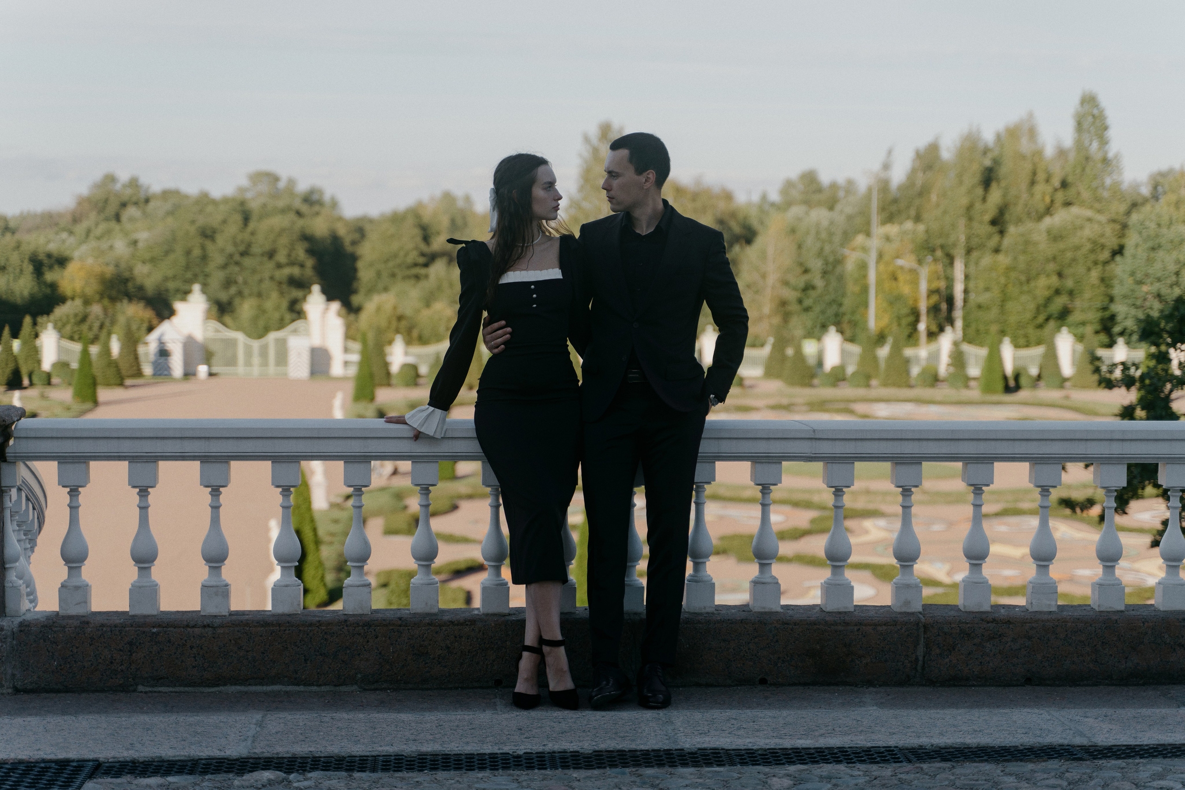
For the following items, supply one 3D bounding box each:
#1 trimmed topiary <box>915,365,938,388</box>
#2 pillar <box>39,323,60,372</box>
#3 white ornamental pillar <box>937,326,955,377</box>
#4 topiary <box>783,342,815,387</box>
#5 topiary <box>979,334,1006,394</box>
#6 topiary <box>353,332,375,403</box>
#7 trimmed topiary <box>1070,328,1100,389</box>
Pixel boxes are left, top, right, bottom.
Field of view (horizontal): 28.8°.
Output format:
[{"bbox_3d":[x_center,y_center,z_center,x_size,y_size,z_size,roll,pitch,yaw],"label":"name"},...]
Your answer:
[{"bbox_3d":[17.146,-0.962,118.142,1.163,1.113,1.163,0,4,-3],"label":"trimmed topiary"},{"bbox_3d":[-31.024,-2.575,131.607,1.032,3.041,1.032,0,3,-5],"label":"pillar"},{"bbox_3d":[19.455,-2.355,126.126,1.139,2.837,1.139,0,4,-3],"label":"white ornamental pillar"},{"bbox_3d":[11.489,-1.753,128.300,1.798,2.522,1.798,0,3,-5],"label":"topiary"},{"bbox_3d":[19.734,-1.569,113.541,1.279,2.971,1.279,0,4,-3],"label":"topiary"},{"bbox_3d":[-10.473,-1.283,105.494,1.018,3.196,1.018,0,4,-3],"label":"topiary"},{"bbox_3d":[27.573,-2.068,128.815,1.703,3.363,1.703,0,3,-5],"label":"trimmed topiary"}]

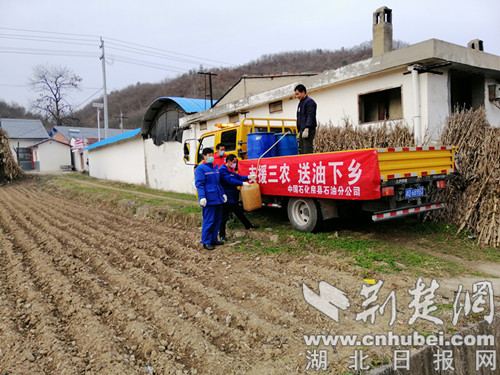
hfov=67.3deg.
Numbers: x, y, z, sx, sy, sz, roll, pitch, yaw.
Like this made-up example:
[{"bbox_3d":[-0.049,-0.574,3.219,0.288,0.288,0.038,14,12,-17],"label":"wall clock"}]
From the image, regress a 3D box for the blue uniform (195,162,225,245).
[{"bbox_3d":[-0.676,0.271,6.350,0.520,1.400,0.320,-4,3,-27],"label":"blue uniform"}]

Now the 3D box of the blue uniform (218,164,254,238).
[{"bbox_3d":[-0.235,0.244,6.800,0.580,1.360,0.480,-1,3,24],"label":"blue uniform"}]

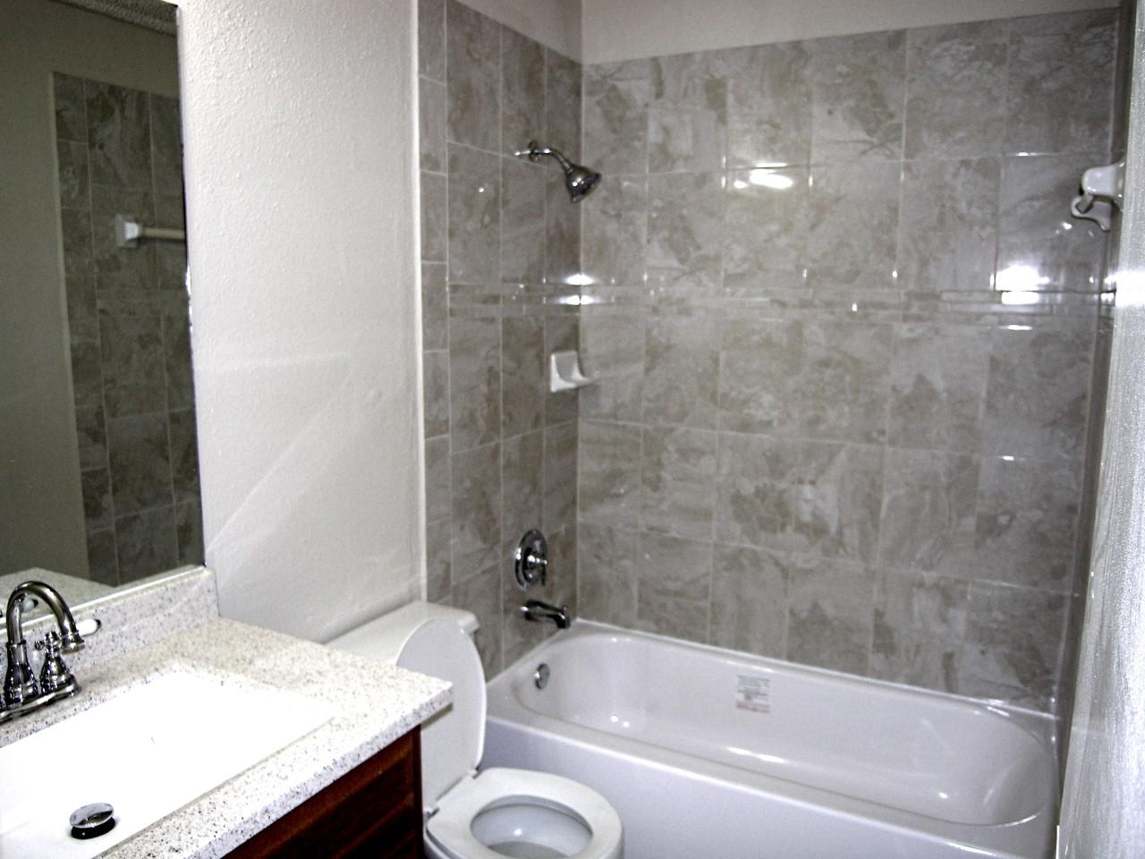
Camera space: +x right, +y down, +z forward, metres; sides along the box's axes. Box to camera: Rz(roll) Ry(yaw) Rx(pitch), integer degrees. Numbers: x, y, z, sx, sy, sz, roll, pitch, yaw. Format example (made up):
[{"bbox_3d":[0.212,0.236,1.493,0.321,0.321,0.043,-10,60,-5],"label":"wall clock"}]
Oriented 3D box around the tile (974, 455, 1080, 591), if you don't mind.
[{"bbox_3d":[1.205,0.249,2.107,0.260,0.355,0.010,5,10,28],"label":"tile"}]

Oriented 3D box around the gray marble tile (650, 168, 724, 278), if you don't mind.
[{"bbox_3d":[0.353,-0.630,2.505,0.250,0.350,0.010,5,10,27],"label":"gray marble tile"}]

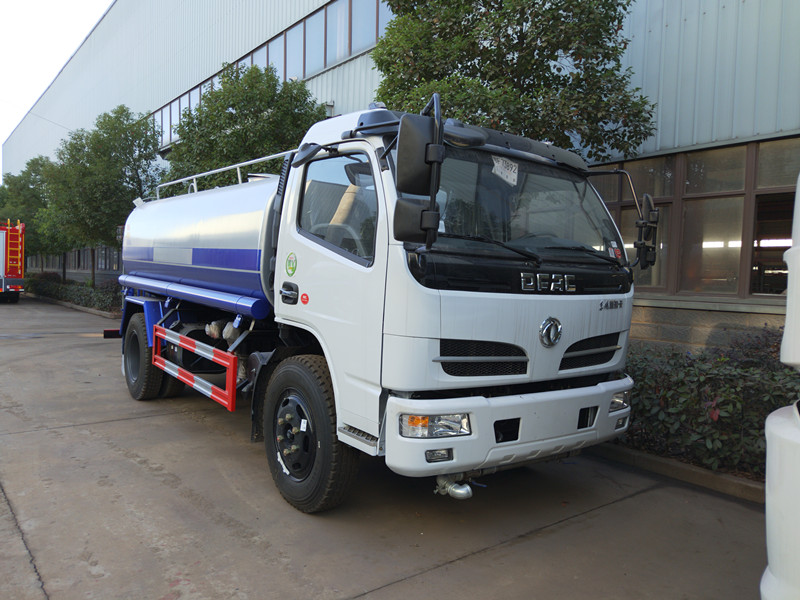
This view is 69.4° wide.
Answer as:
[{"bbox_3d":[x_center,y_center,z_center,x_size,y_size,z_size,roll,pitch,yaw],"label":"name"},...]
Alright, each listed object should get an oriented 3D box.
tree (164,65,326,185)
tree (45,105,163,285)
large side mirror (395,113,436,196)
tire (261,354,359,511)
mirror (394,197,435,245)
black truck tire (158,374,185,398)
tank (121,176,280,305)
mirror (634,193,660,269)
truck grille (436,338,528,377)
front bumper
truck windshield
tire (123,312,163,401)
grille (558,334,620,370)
[{"bbox_3d":[-3.631,-2.233,13.170,3.800,6.400,3.800,0,2,-40],"label":"tree"},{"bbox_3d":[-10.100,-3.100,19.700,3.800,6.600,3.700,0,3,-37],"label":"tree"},{"bbox_3d":[0.079,-0.637,2.558,0.190,0.350,0.100,3,3,-9],"label":"large side mirror"},{"bbox_3d":[-0.585,0.856,3.778,0.250,0.990,0.990,0,3,-38],"label":"tire"},{"bbox_3d":[0.065,-0.359,2.610,0.190,0.210,0.100,1,3,-10],"label":"mirror"},{"bbox_3d":[-2.773,0.665,6.889,0.235,0.974,0.974,2,2,-38],"label":"black truck tire"},{"bbox_3d":[-1.541,-0.625,6.563,2.040,1.330,4.450,2,3,-38],"label":"tank"},{"bbox_3d":[1.765,-0.496,4.120,0.160,0.540,0.220,3,3,27],"label":"mirror"},{"bbox_3d":[0.469,0.314,3.136,0.680,0.225,0.080,0,3,-35],"label":"truck grille"},{"bbox_3d":[0.824,0.690,3.487,2.150,0.400,0.270,2,3,-38],"label":"front bumper"},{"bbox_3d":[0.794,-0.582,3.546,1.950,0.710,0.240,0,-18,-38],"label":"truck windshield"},{"bbox_3d":[-2.924,0.660,6.660,0.245,0.990,0.990,0,3,-38],"label":"tire"},{"bbox_3d":[1.249,0.339,3.777,0.700,0.230,0.080,1,4,-42],"label":"grille"}]

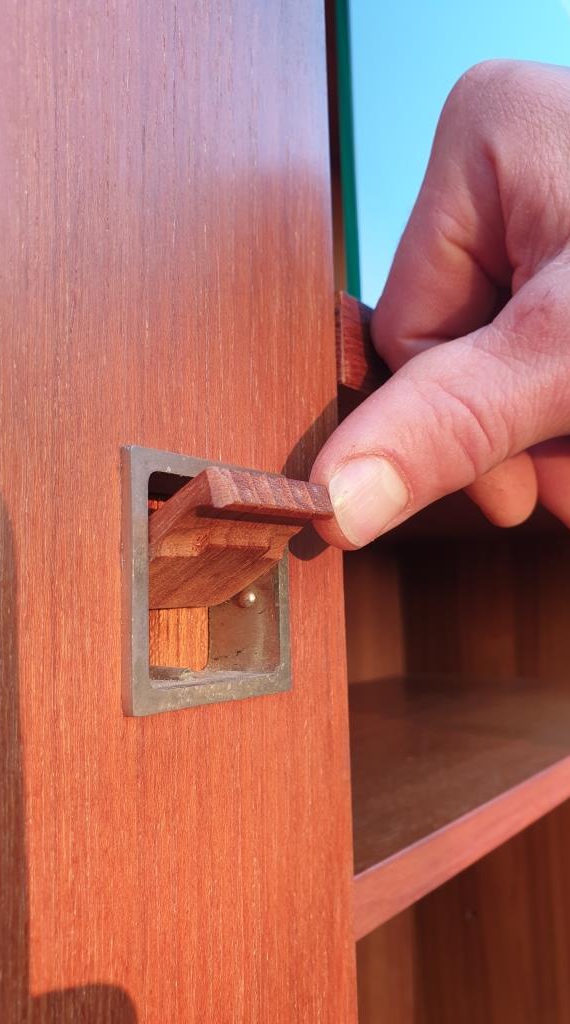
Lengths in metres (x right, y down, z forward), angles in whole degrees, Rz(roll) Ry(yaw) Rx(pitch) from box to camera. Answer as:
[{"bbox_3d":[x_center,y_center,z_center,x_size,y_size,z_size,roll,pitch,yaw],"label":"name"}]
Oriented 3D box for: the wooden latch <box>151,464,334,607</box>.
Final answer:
[{"bbox_3d":[-0.013,0.007,0.144,0.035,0.008,0.035,-37,-25,29],"label":"wooden latch"}]

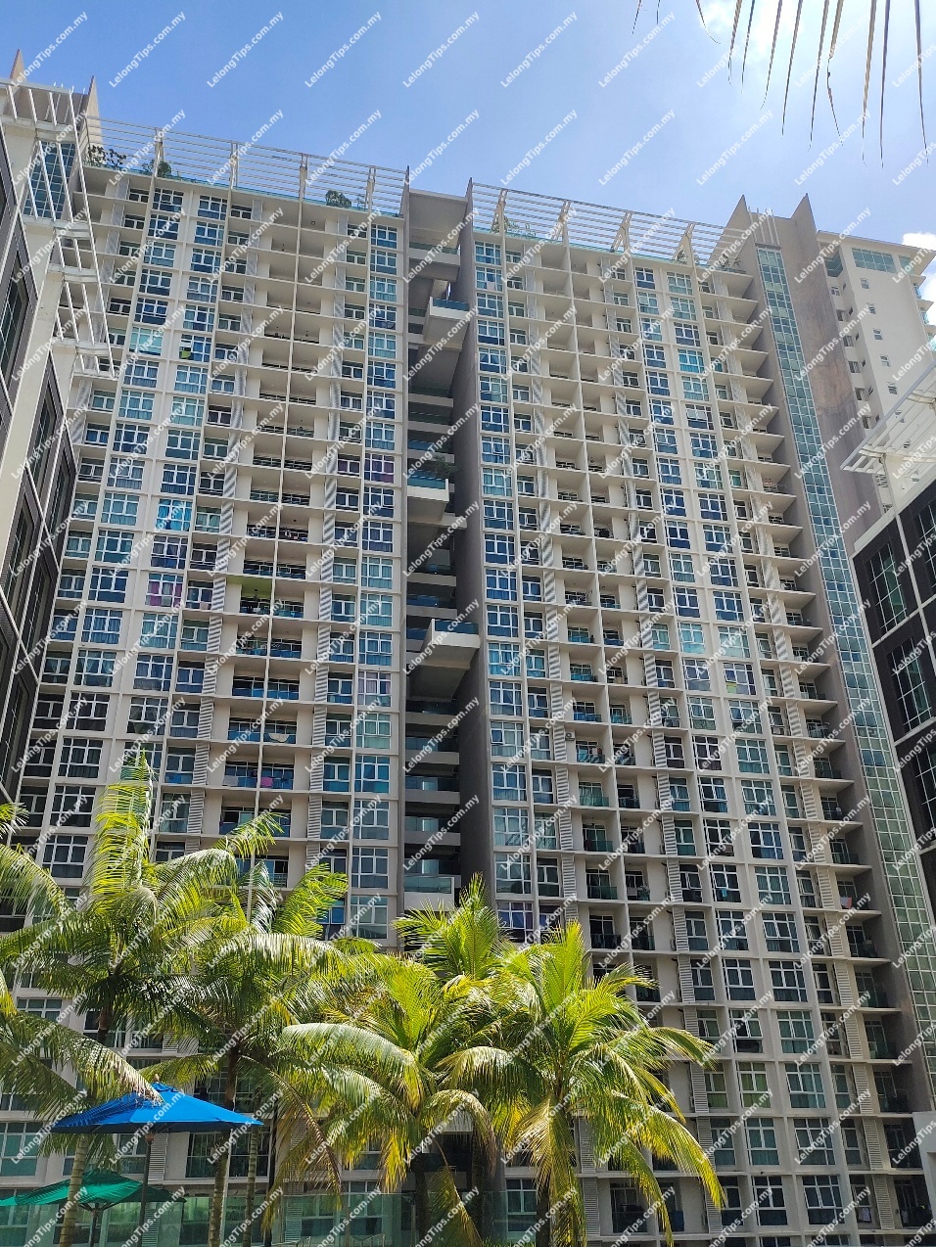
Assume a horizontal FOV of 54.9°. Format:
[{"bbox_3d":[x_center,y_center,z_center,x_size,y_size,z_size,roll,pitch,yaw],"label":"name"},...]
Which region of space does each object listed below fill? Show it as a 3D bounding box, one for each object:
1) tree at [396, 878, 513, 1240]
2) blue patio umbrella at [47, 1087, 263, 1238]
[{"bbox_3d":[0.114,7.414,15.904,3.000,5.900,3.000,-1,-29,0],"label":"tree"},{"bbox_3d":[-4.064,7.097,11.290,2.650,2.500,2.650,-1,-29,0],"label":"blue patio umbrella"}]

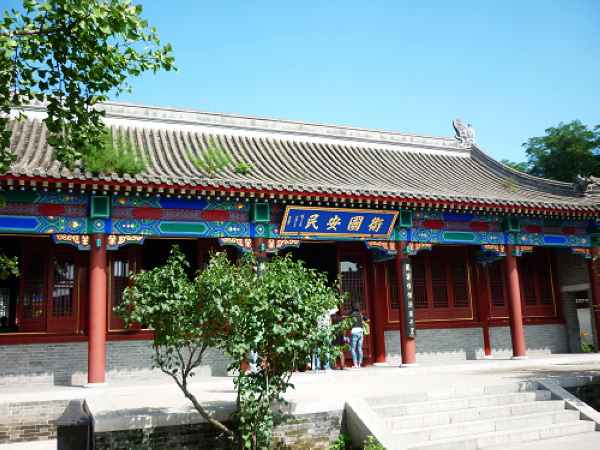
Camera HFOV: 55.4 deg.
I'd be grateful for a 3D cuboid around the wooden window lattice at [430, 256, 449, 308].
[{"bbox_3d":[4.002,1.652,16.361,0.487,1.451,0.070,2,-11,-21],"label":"wooden window lattice"}]

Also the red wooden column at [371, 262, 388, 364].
[{"bbox_3d":[2.107,2.198,15.372,0.320,2.900,0.320,2,-11,-22],"label":"red wooden column"}]

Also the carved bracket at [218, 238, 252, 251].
[{"bbox_3d":[-1.455,0.462,12.953,0.815,0.300,0.100,2,-11,-21],"label":"carved bracket"}]

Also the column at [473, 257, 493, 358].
[{"bbox_3d":[5.126,2.172,16.038,0.287,2.956,0.287,2,-11,-22],"label":"column"}]

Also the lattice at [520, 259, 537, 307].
[{"bbox_3d":[7.044,1.756,17.552,0.430,1.420,0.070,2,-11,-21],"label":"lattice"}]

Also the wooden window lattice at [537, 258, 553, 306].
[{"bbox_3d":[7.557,1.773,17.662,0.483,1.481,0.060,2,-11,-22],"label":"wooden window lattice"}]

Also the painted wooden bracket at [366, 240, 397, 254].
[{"bbox_3d":[1.985,0.576,14.172,0.869,0.325,0.100,2,-11,-22],"label":"painted wooden bracket"}]

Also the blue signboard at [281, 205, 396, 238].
[{"bbox_3d":[0.956,-0.066,13.415,2.869,0.753,0.090,2,30,-22],"label":"blue signboard"}]

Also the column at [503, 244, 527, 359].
[{"bbox_3d":[5.597,1.975,14.914,0.307,2.899,0.307,2,-11,-22],"label":"column"}]

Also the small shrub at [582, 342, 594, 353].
[{"bbox_3d":[8.675,3.684,17.200,0.340,0.320,0.340,2,-11,-22],"label":"small shrub"}]

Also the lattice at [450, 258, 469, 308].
[{"bbox_3d":[4.642,1.673,16.612,0.505,1.441,0.070,2,-11,-21],"label":"lattice"}]

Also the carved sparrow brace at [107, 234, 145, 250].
[{"bbox_3d":[-3.663,0.394,12.087,0.810,0.320,0.100,2,-11,-21],"label":"carved sparrow brace"}]

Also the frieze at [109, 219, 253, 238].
[{"bbox_3d":[-2.564,0.094,12.587,2.980,0.340,0.170,2,-11,-21],"label":"frieze"}]

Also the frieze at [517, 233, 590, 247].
[{"bbox_3d":[6.928,0.451,15.780,2.755,0.321,0.230,2,-11,-22],"label":"frieze"}]

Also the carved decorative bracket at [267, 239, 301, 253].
[{"bbox_3d":[-0.363,0.472,12.714,0.775,0.313,0.103,2,-11,-22],"label":"carved decorative bracket"}]

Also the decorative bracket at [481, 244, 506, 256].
[{"bbox_3d":[5.171,0.681,15.219,0.780,0.310,0.100,2,-11,-21],"label":"decorative bracket"}]

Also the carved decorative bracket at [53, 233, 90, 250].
[{"bbox_3d":[-4.536,0.344,11.386,0.710,0.310,0.100,2,-11,-21],"label":"carved decorative bracket"}]

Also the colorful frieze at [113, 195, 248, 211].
[{"bbox_3d":[-2.582,-0.435,12.681,3.000,0.245,0.170,2,-11,-21],"label":"colorful frieze"}]

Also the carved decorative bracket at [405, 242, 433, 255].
[{"bbox_3d":[2.939,0.606,14.073,0.732,0.319,0.103,2,-11,-22],"label":"carved decorative bracket"}]

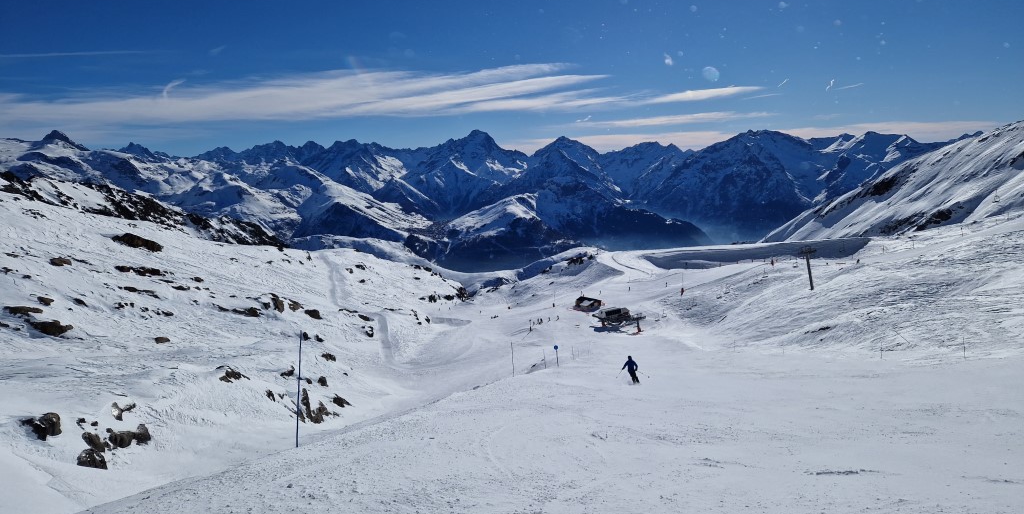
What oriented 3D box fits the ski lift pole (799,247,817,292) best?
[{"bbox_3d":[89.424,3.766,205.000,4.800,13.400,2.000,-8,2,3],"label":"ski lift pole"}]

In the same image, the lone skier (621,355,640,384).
[{"bbox_3d":[7.083,6.696,40.500,1.050,1.650,0.800,1,7,5],"label":"lone skier"}]

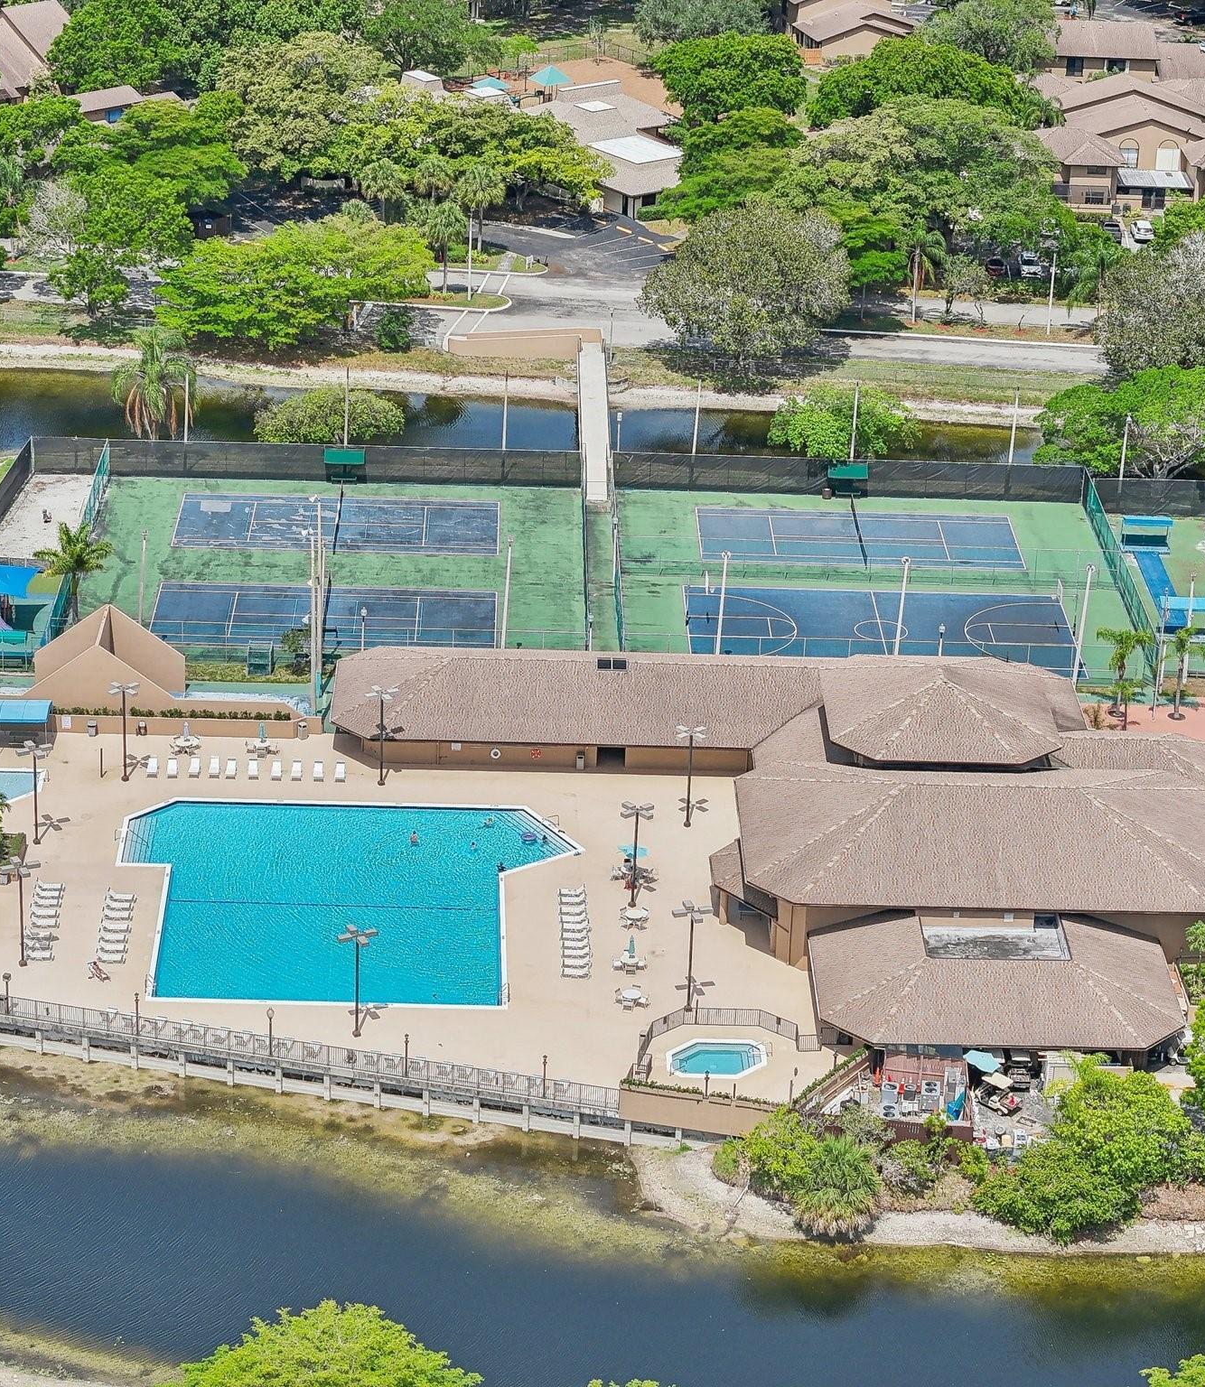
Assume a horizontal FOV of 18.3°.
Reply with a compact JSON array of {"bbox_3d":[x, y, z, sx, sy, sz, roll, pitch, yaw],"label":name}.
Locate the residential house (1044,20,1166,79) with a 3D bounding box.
[{"bbox_3d":[53.339,-69.354,408.939,14.000,7.700,13.000,0,23,-4],"label":"residential house"}]

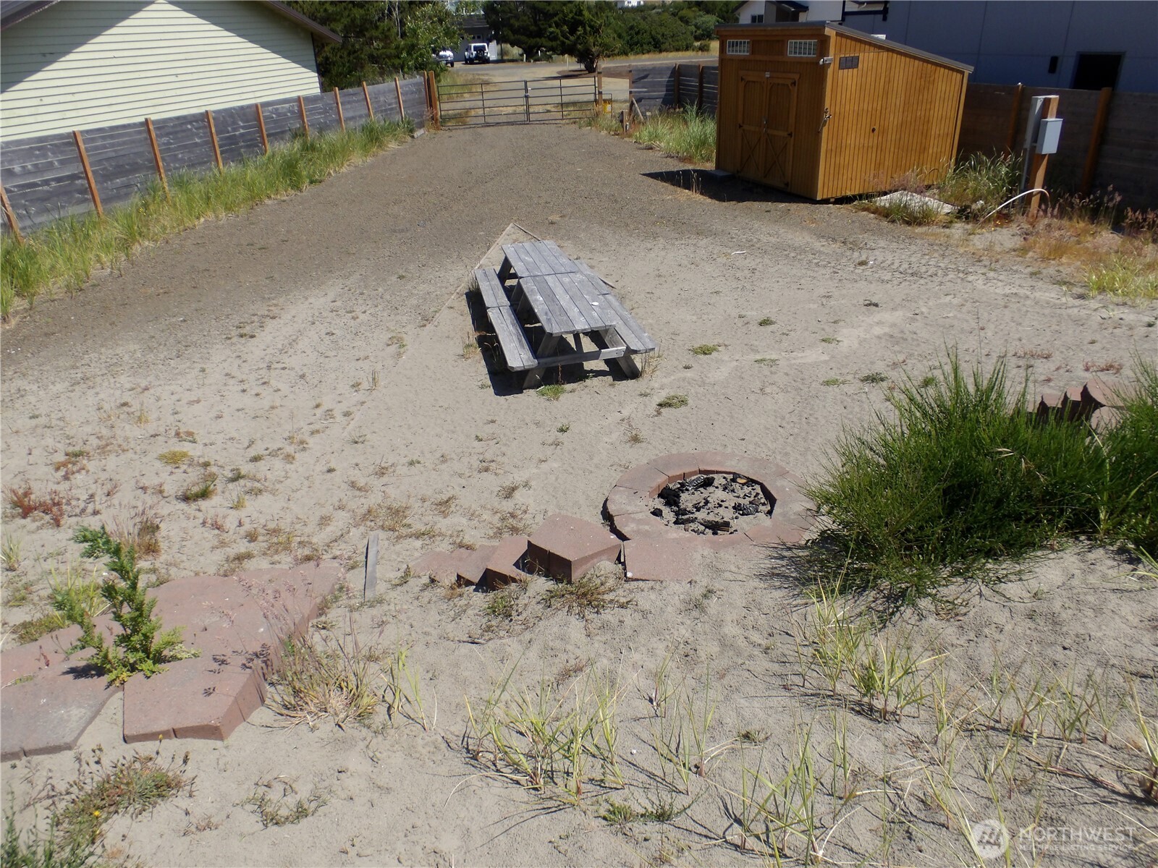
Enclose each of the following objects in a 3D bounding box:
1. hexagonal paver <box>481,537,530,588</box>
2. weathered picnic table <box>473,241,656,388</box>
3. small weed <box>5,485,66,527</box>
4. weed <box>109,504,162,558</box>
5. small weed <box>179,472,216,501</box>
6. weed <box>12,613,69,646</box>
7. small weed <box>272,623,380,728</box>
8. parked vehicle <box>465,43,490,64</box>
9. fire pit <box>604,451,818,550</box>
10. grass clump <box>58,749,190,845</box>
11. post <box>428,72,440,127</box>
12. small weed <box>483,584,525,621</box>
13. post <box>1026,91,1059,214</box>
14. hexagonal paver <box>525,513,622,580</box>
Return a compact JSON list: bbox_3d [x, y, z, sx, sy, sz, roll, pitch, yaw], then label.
[{"bbox_3d":[-0.276,0.735,4.296,0.469,0.157,0.328,13,31,29],"label":"hexagonal paver"},{"bbox_3d":[-0.321,-1.498,9.673,1.518,0.750,3.672,-8,27,-9],"label":"weathered picnic table"},{"bbox_3d":[-3.690,0.485,5.450,0.330,0.160,0.300,-23,33,-33],"label":"small weed"},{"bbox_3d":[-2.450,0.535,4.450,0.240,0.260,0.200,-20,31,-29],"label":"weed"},{"bbox_3d":[-2.982,0.411,6.299,0.268,0.184,0.214,-18,30,-25],"label":"small weed"},{"bbox_3d":[-2.295,0.825,3.415,0.210,0.080,0.140,-24,34,-35],"label":"weed"},{"bbox_3d":[-0.932,0.886,2.936,0.371,0.258,0.309,-14,29,-21],"label":"small weed"},{"bbox_3d":[-10.238,-37.984,79.922,1.870,1.840,4.300,-9,28,-12],"label":"parked vehicle"},{"bbox_3d":[0.949,0.544,5.812,1.469,0.160,1.469,-4,27,0],"label":"fire pit"},{"bbox_3d":[-1.391,1.102,2.451,0.371,0.103,0.237,-24,34,-35],"label":"grass clump"},{"bbox_3d":[-5.086,-11.741,28.275,0.150,1.860,0.150,-6,27,-6],"label":"post"},{"bbox_3d":[-0.441,0.991,4.743,0.246,0.151,0.209,-7,27,-7],"label":"small weed"},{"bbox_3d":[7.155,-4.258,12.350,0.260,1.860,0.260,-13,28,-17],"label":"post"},{"bbox_3d":[-0.044,0.593,4.187,0.469,0.157,0.328,19,35,37],"label":"hexagonal paver"}]

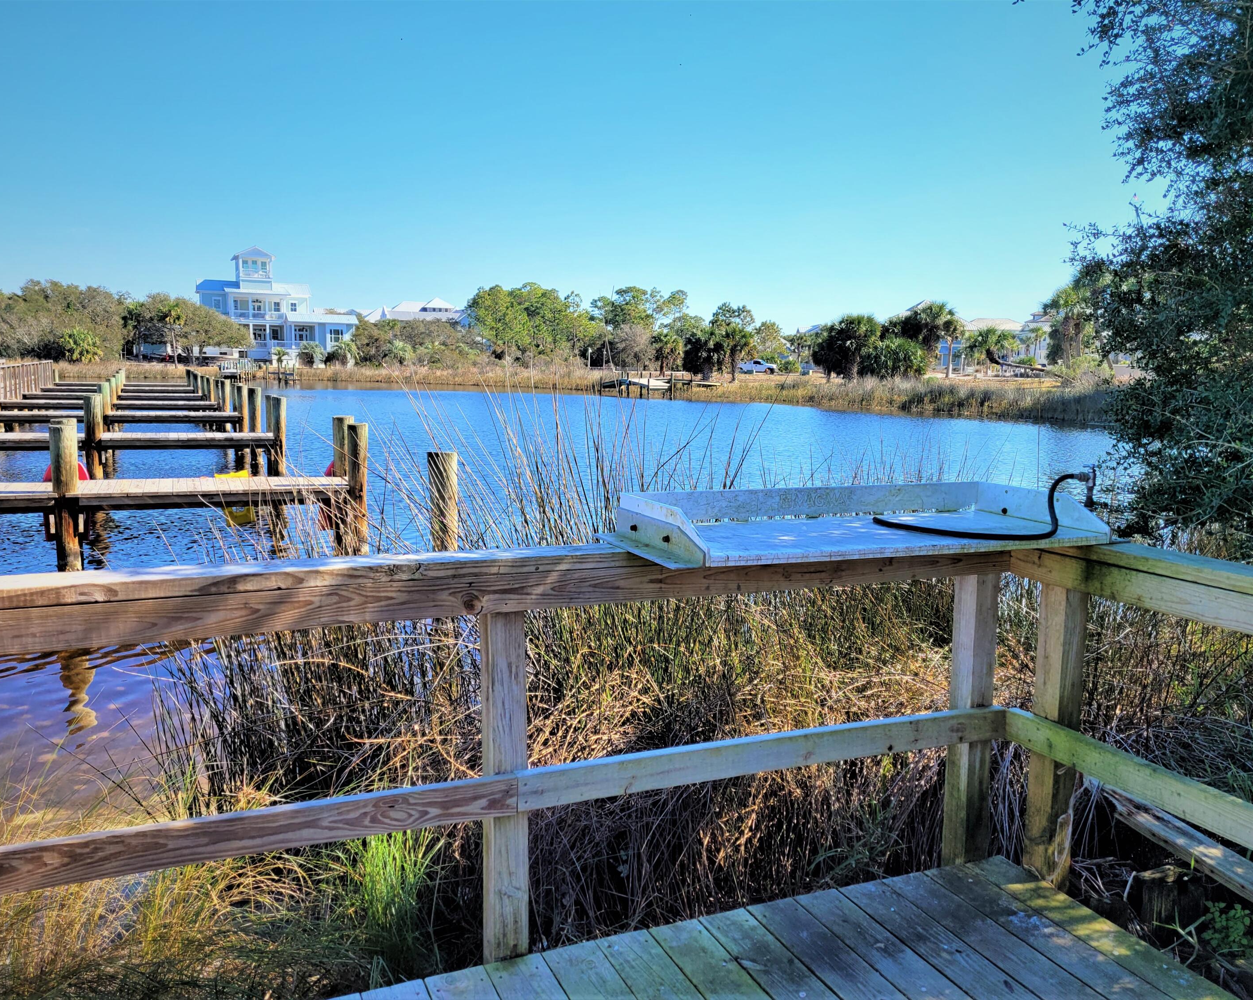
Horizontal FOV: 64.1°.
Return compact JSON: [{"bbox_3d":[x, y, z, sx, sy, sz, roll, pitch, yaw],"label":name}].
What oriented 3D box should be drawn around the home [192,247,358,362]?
[{"bbox_3d":[-41.314,-22.817,118.000,17.000,14.000,12.000,-5,9,-31],"label":"home"}]

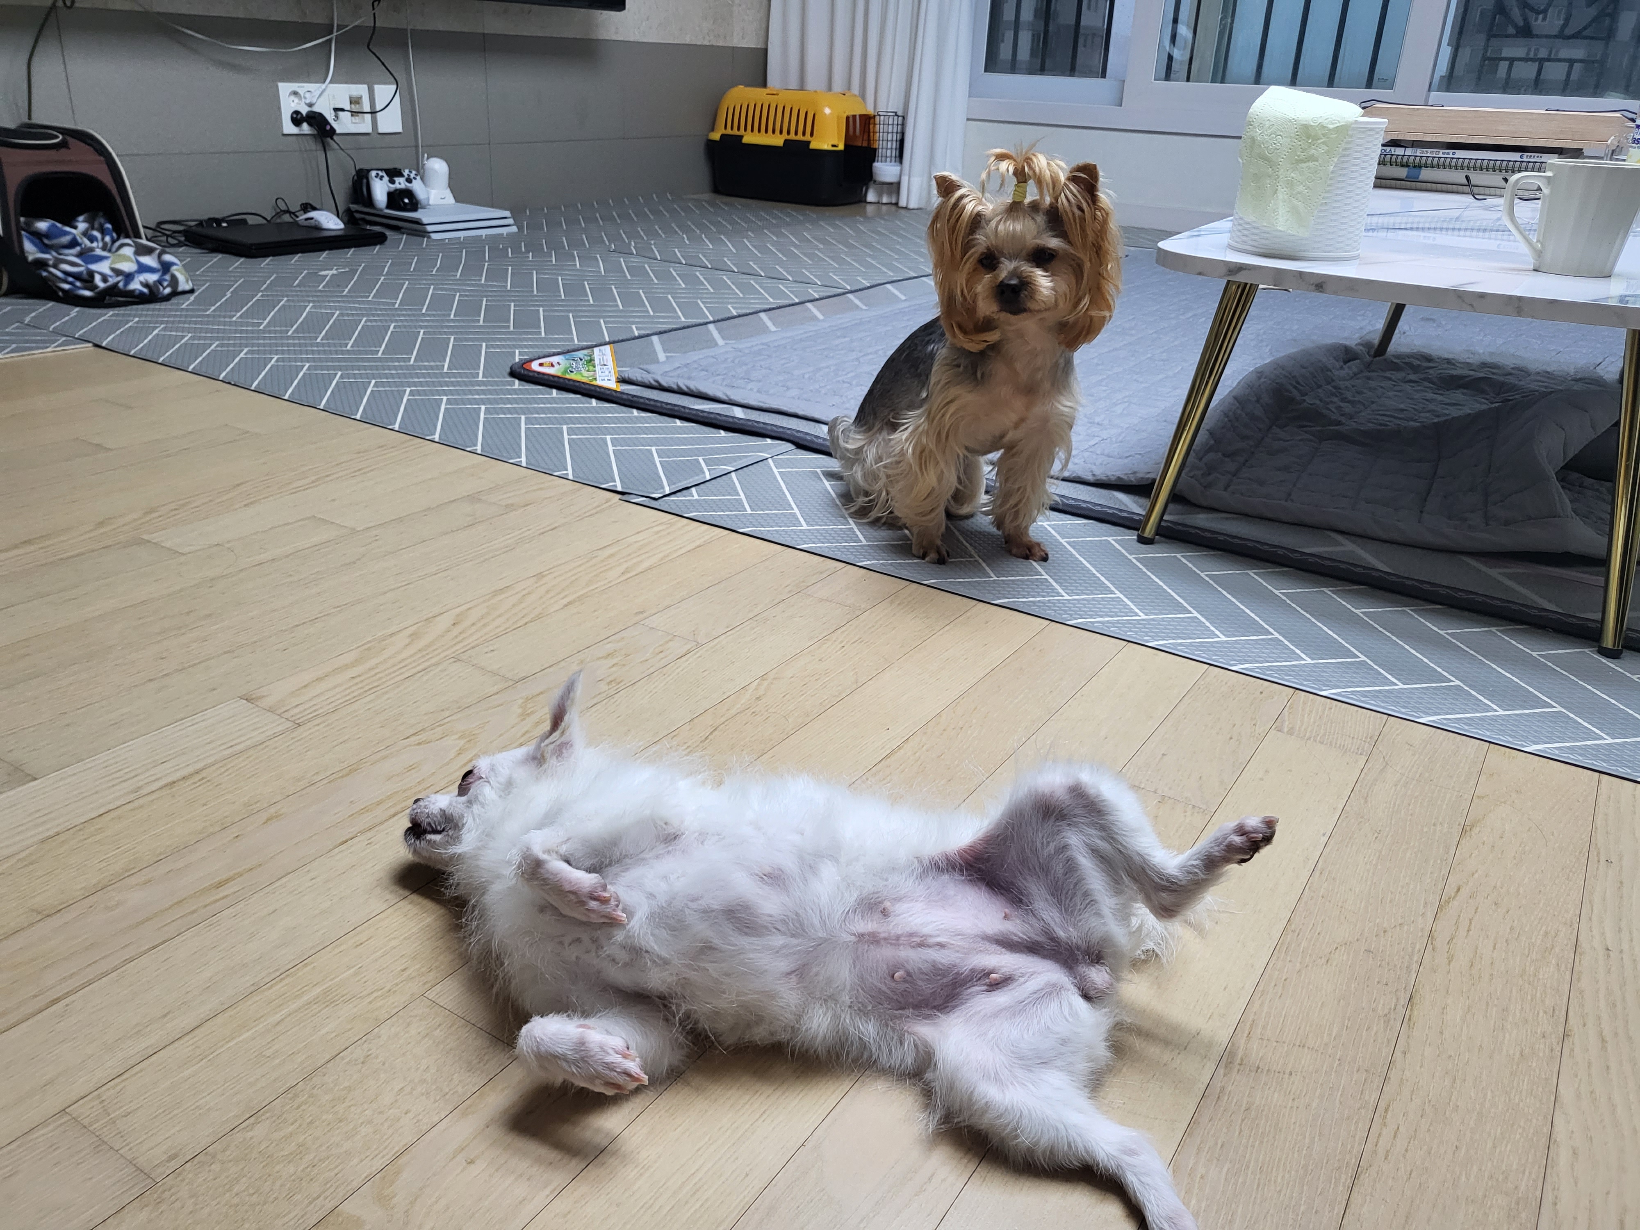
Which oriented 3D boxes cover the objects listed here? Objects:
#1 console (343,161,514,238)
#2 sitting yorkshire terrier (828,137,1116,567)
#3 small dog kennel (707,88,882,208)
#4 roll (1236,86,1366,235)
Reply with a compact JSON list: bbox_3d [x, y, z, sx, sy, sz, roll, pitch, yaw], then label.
[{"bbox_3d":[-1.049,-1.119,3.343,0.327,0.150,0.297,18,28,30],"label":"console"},{"bbox_3d":[0.155,-0.288,1.320,0.205,0.390,0.315,-8,26,-23],"label":"sitting yorkshire terrier"},{"bbox_3d":[-0.101,-1.738,4.558,0.565,0.370,0.365,18,28,31],"label":"small dog kennel"},{"bbox_3d":[0.483,-0.444,1.230,0.122,0.147,0.122,11,25,18],"label":"roll"}]

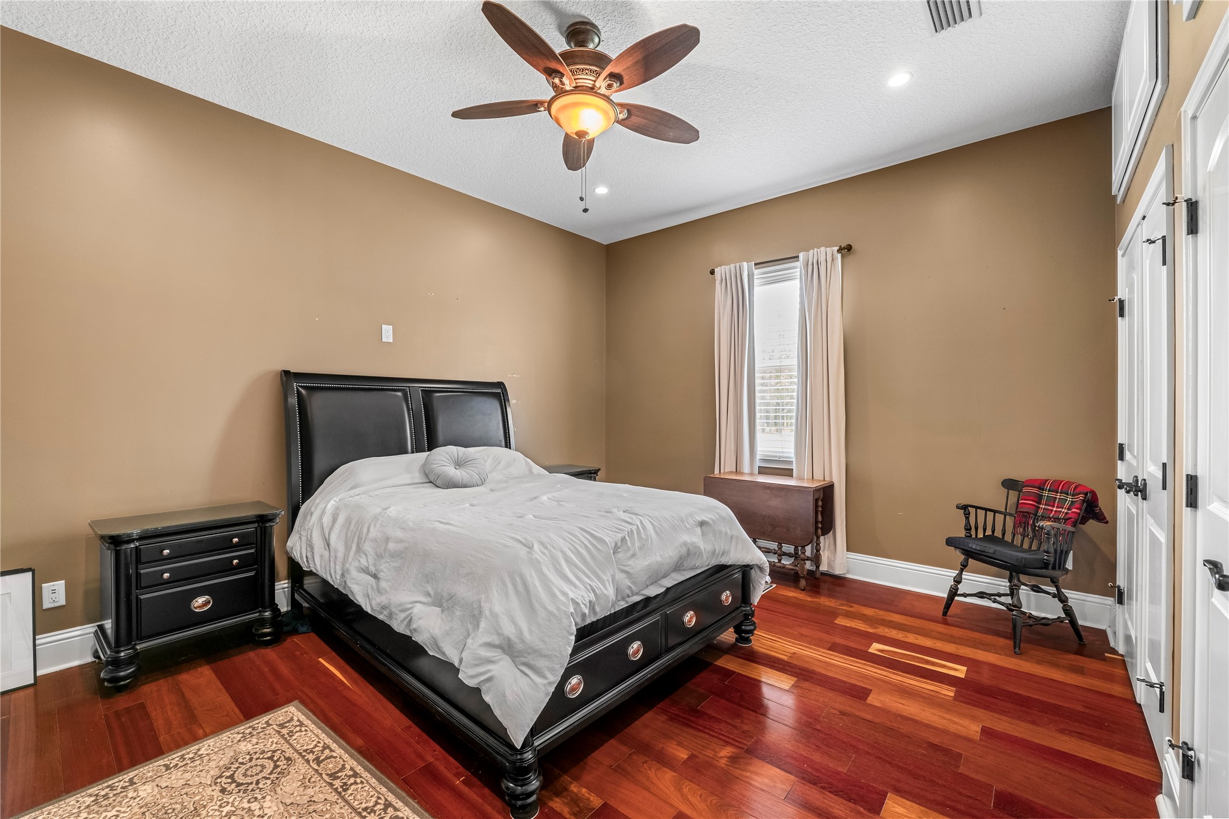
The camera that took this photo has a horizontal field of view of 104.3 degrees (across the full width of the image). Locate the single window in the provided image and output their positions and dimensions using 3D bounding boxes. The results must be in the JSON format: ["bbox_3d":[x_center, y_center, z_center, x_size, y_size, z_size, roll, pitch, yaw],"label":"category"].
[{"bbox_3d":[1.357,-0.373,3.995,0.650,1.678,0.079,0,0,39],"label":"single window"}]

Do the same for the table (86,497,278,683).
[{"bbox_3d":[-2.222,0.915,2.501,0.438,0.716,0.704,0,0,42],"label":"table"}]

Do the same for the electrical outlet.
[{"bbox_3d":[-2.709,0.899,2.309,0.010,0.117,0.072,0,0,42],"label":"electrical outlet"}]

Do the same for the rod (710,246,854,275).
[{"bbox_3d":[1.317,-1.221,3.934,1.175,0.064,0.099,0,0,39],"label":"rod"}]

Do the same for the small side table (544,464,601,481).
[{"bbox_3d":[-0.532,0.905,4.346,0.438,0.716,0.704,0,0,42],"label":"small side table"}]

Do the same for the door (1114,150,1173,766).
[{"bbox_3d":[2.345,0.211,2.142,0.054,2.128,1.280,0,0,42],"label":"door"}]

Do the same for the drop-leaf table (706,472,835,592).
[{"bbox_3d":[1.179,0.904,3.688,0.877,0.731,0.433,0,0,41],"label":"drop-leaf table"}]

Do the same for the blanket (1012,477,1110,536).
[{"bbox_3d":[2.584,0.572,2.803,0.227,0.271,0.384,0,0,-10],"label":"blanket"}]

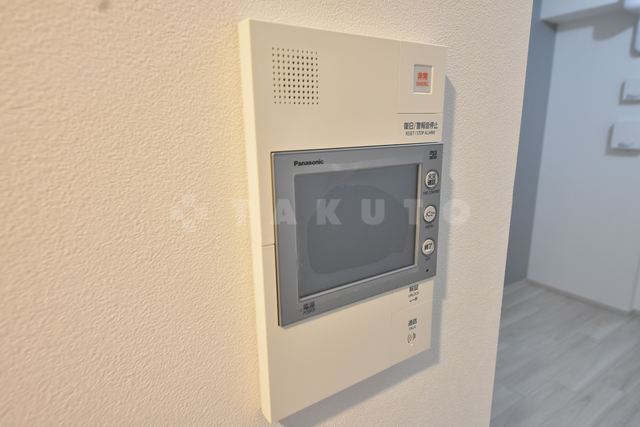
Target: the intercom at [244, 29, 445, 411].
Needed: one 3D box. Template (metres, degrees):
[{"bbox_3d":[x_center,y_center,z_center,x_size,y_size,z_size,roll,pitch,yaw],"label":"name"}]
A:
[{"bbox_3d":[0.028,0.008,0.266,0.155,0.247,0.019,-9,16,-31],"label":"intercom"}]

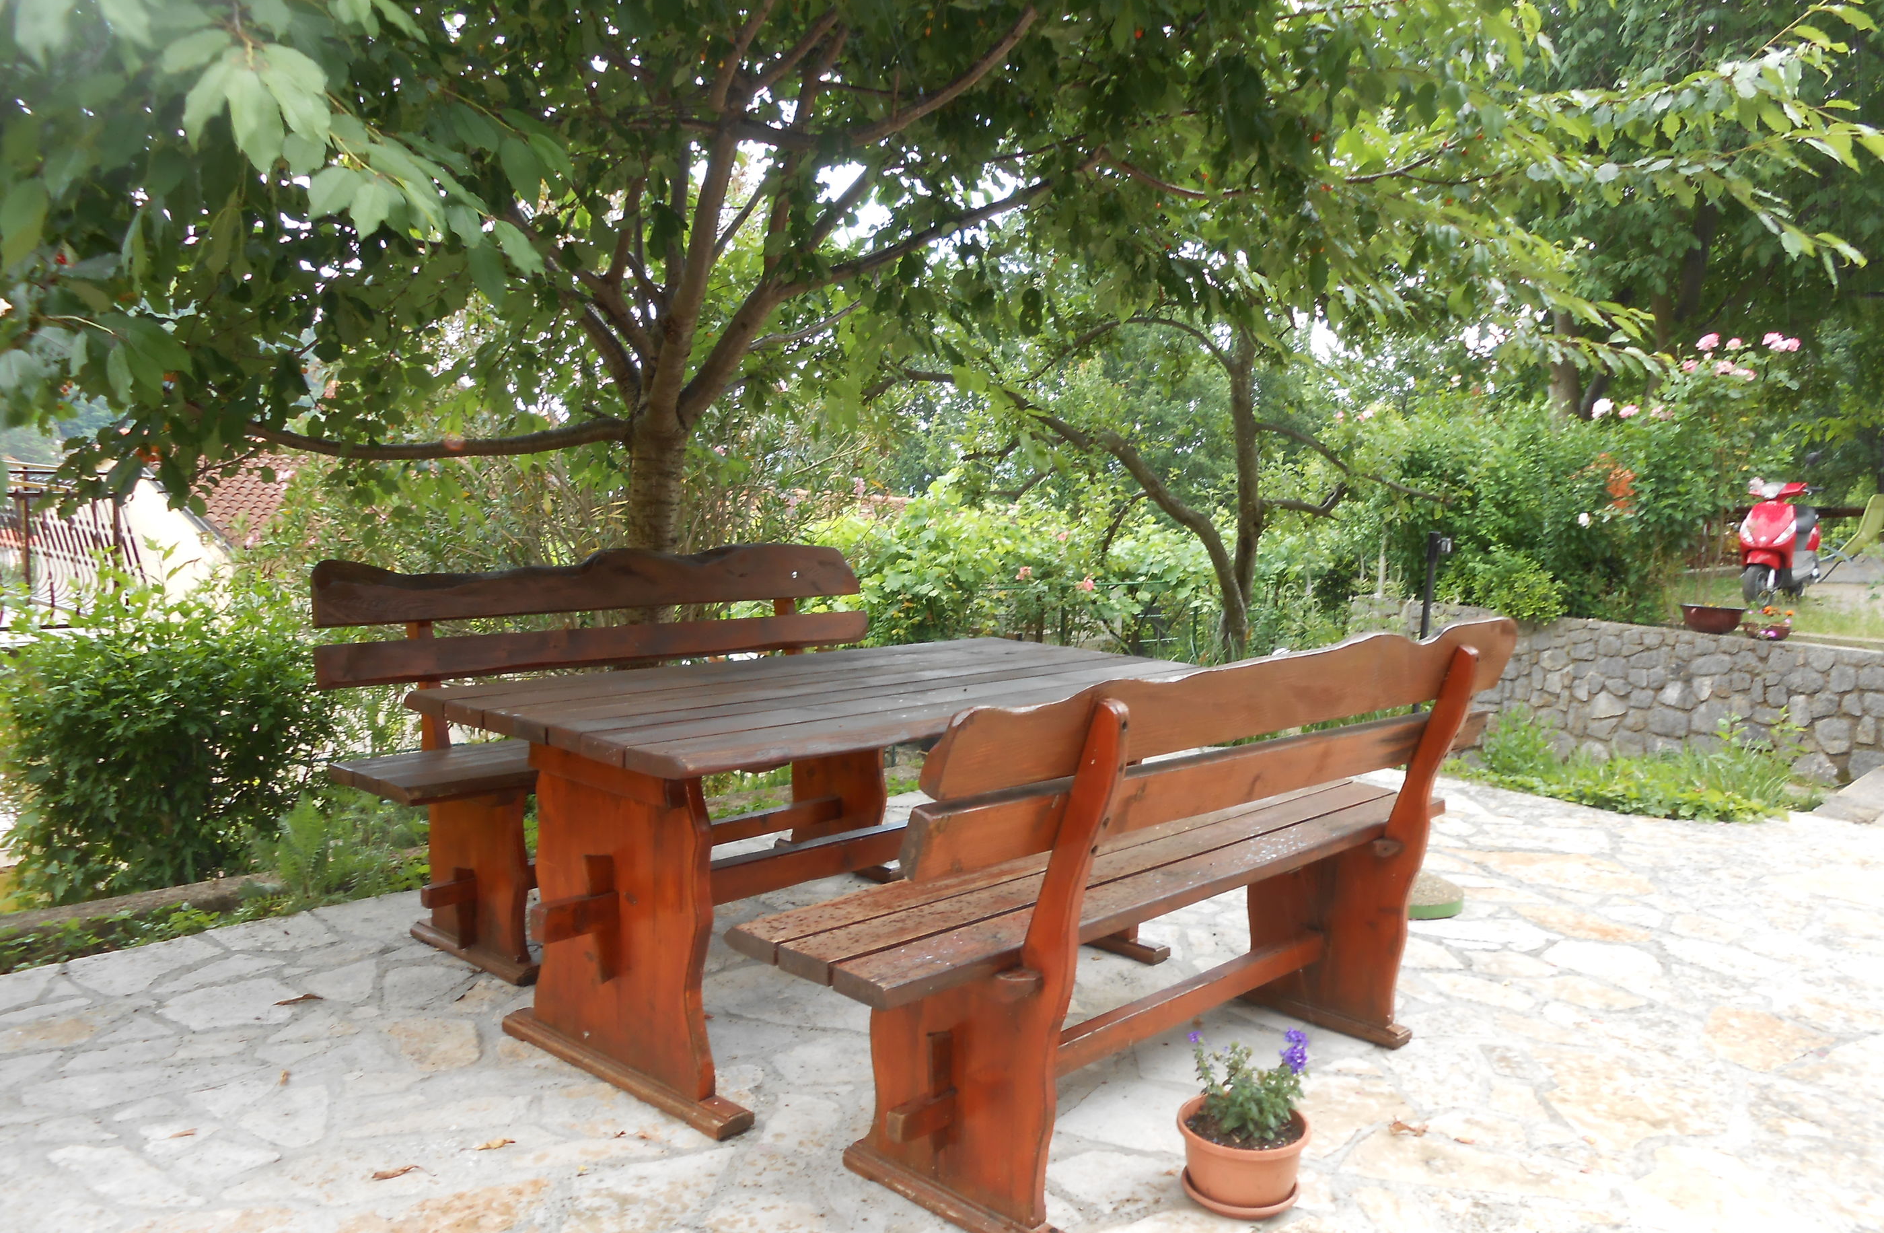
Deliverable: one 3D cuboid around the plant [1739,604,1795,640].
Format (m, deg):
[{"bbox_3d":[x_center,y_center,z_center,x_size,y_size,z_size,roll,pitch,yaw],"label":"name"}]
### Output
[{"bbox_3d":[4.201,0.034,7.200,0.270,0.165,0.270,6,7,30],"label":"plant"}]

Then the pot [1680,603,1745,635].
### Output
[{"bbox_3d":[4.002,0.011,7.350,0.330,0.145,0.320,6,7,28],"label":"pot"}]

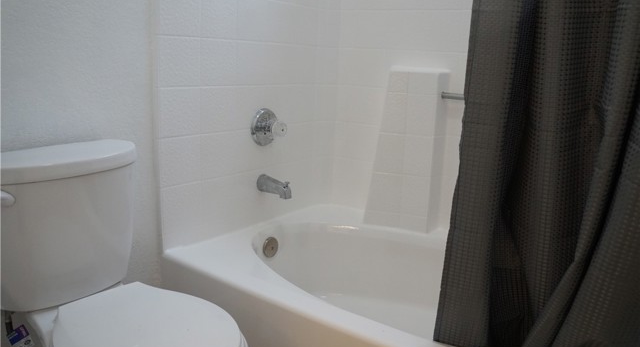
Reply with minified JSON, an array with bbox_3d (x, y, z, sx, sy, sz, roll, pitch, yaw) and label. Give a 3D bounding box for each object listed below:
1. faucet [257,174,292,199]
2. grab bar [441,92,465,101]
[{"bbox_3d":[-0.162,0.054,1.810,0.145,0.075,0.064,12,16,35],"label":"faucet"},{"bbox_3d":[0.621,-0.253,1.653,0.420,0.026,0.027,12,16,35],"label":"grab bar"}]

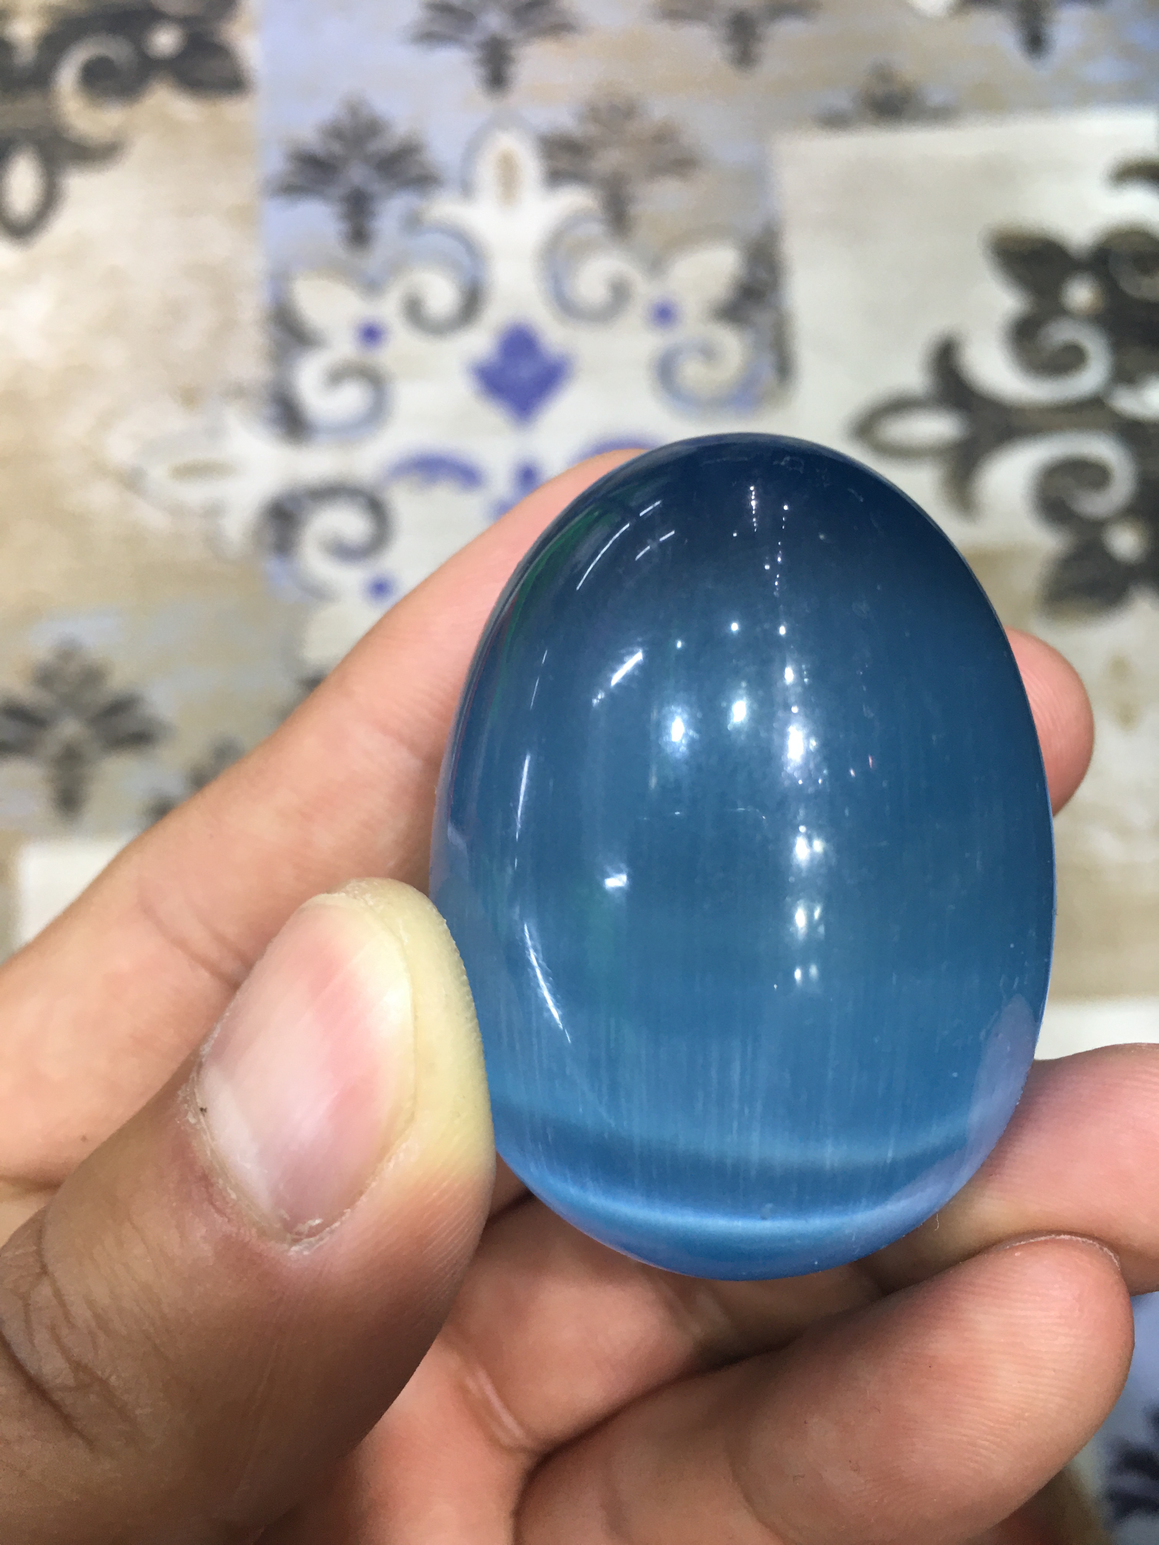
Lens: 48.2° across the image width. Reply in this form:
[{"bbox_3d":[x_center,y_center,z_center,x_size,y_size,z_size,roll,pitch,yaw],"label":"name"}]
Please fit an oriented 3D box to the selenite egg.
[{"bbox_3d":[0.010,0.005,0.087,0.041,0.041,0.055,1,87,7],"label":"selenite egg"}]

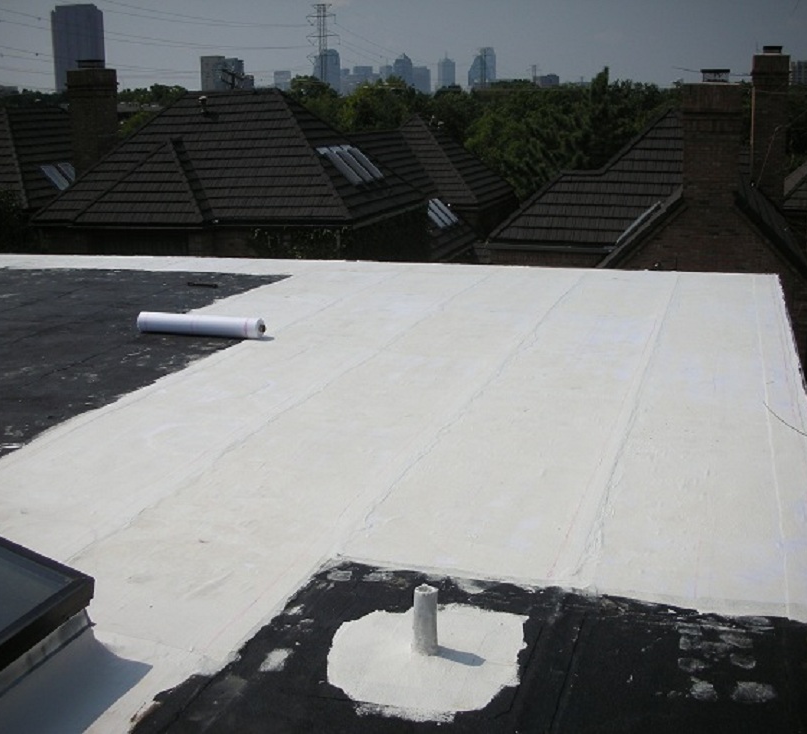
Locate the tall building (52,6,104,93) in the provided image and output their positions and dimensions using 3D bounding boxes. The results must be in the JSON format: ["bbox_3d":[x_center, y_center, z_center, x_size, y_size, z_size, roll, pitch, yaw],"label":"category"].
[{"bbox_3d":[-439.173,-408.011,1365.149,66.000,171.000,58.000,-5,15,-16],"label":"tall building"}]

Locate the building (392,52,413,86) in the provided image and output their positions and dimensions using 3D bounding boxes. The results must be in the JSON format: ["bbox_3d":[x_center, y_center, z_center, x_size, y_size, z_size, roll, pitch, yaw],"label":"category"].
[{"bbox_3d":[0.153,-1009.920,3500.000,59.128,185.094,53.216,5,16,19],"label":"building"}]

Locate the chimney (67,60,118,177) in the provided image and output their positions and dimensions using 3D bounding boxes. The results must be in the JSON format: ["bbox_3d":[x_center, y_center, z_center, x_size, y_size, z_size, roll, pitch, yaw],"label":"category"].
[{"bbox_3d":[-9.095,-7.205,29.000,0.980,3.350,0.980,5,16,18],"label":"chimney"}]

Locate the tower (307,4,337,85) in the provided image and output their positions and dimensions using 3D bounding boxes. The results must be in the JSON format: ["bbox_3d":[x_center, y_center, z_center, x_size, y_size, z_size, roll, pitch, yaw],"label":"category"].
[{"bbox_3d":[-19.730,-73.570,250.793,8.500,34.500,3.500,-2,15,-4],"label":"tower"}]

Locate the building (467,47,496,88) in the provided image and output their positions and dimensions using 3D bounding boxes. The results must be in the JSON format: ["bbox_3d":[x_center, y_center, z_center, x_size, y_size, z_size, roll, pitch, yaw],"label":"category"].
[{"bbox_3d":[294.256,-1078.307,3700.000,86.438,216.275,69.150,5,16,19],"label":"building"}]

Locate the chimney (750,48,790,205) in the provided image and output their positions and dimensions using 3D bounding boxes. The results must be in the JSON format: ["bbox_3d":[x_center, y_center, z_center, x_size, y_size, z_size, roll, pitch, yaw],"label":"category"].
[{"bbox_3d":[10.493,-6.875,28.367,1.060,4.450,0.850,4,16,18],"label":"chimney"}]

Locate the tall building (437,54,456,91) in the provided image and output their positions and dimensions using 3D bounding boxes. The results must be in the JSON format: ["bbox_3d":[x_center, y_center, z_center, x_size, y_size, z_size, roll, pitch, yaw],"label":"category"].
[{"bbox_3d":[174.677,-1156.292,4000.000,59.013,215.623,53.111,5,16,19],"label":"tall building"}]

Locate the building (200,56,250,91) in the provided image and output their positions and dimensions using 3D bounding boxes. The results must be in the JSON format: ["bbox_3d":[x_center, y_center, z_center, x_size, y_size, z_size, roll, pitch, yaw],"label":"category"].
[{"bbox_3d":[-185.676,-290.108,1044.820,50.000,70.000,36.000,-3,15,-9],"label":"building"}]

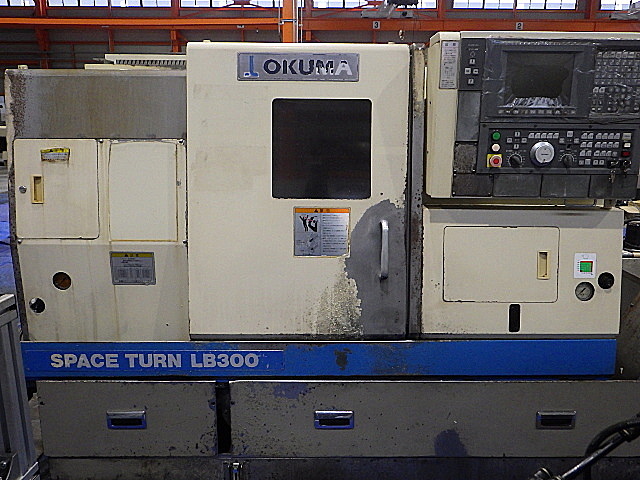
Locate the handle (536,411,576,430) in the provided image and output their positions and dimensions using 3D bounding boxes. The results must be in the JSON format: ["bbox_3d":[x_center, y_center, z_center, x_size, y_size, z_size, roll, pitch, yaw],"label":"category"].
[{"bbox_3d":[0.891,0.678,1.964,0.152,0.073,0.030,0,5,0],"label":"handle"}]

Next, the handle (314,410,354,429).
[{"bbox_3d":[0.055,0.677,1.964,0.151,0.071,0.030,0,5,0],"label":"handle"}]

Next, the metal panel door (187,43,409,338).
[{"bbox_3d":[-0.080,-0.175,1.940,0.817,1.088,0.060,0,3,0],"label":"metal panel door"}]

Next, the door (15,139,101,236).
[{"bbox_3d":[-0.995,-0.192,1.972,0.322,0.376,0.025,0,3,0],"label":"door"}]

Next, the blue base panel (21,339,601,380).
[{"bbox_3d":[-0.004,0.442,1.956,2.219,0.138,0.050,0,3,0],"label":"blue base panel"}]

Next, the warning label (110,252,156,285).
[{"bbox_3d":[-0.716,0.110,1.989,0.173,0.125,0.006,0,11,0],"label":"warning label"}]

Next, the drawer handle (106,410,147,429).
[{"bbox_3d":[-0.727,0.677,1.964,0.150,0.070,0.030,0,5,0],"label":"drawer handle"}]

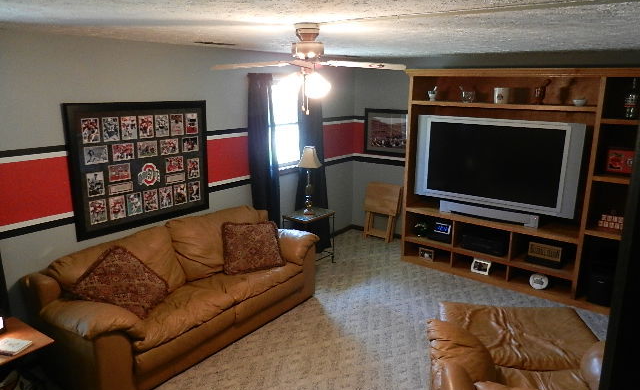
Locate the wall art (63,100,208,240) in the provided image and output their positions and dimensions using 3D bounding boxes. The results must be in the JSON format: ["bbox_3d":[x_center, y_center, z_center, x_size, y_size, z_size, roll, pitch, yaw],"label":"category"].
[{"bbox_3d":[-1.444,-0.261,3.879,0.037,1.020,1.240,11,17,36],"label":"wall art"}]

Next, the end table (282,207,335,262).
[{"bbox_3d":[-0.134,0.512,5.335,0.371,0.581,0.530,11,17,36],"label":"end table"}]

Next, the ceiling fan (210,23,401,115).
[{"bbox_3d":[-0.076,-0.751,2.781,1.180,0.520,1.180,2,14,6],"label":"ceiling fan"}]

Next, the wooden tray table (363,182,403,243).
[{"bbox_3d":[0.810,0.239,6.144,0.479,0.749,0.214,11,17,36],"label":"wooden tray table"}]

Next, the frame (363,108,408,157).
[{"bbox_3d":[0.891,-0.802,5.980,0.734,0.583,0.029,11,17,36],"label":"frame"}]

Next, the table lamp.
[{"bbox_3d":[-0.121,-0.166,5.243,0.257,0.781,0.257,0,14,0],"label":"table lamp"}]

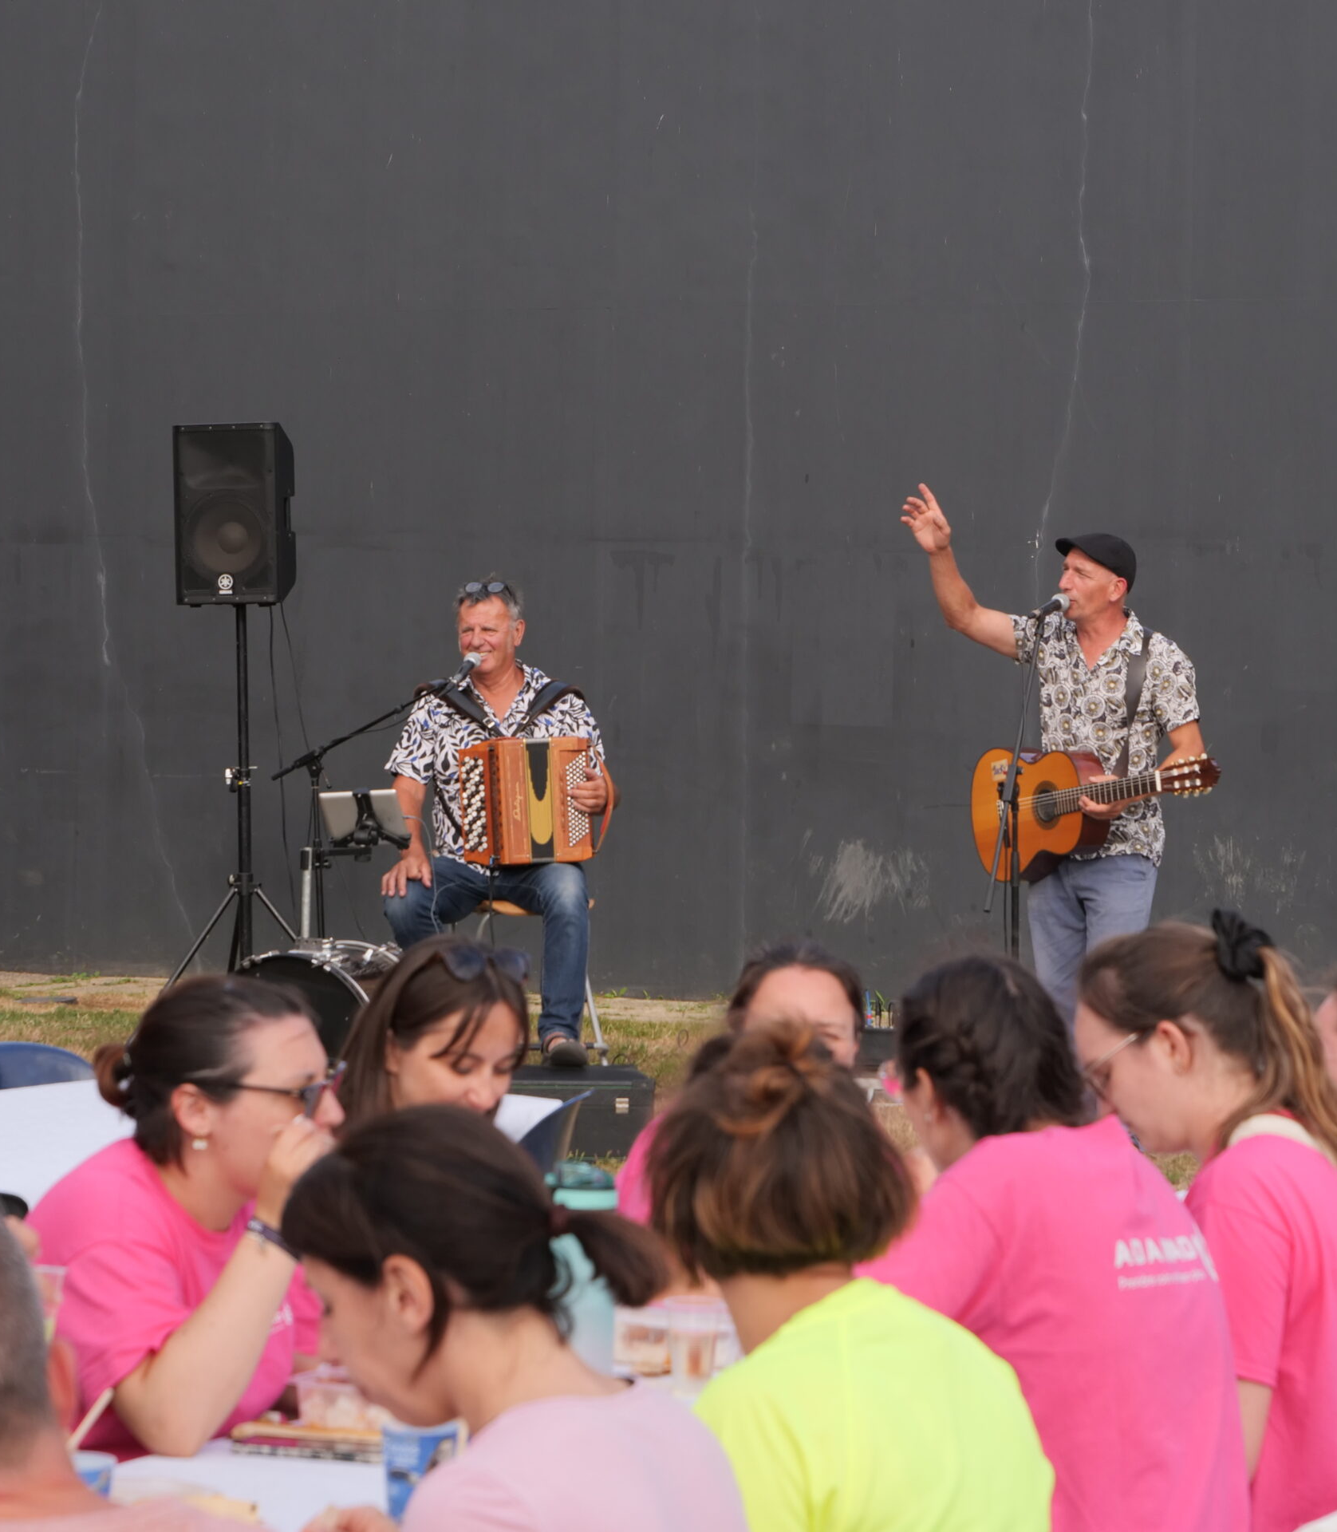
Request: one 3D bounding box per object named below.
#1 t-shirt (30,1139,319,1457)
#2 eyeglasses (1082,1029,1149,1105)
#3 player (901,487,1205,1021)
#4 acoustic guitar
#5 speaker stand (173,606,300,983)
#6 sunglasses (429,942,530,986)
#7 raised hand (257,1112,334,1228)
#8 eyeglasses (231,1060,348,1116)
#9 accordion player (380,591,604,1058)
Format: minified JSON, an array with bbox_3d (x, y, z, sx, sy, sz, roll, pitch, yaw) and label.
[{"bbox_3d":[-0.523,0.691,5.280,0.300,0.570,0.430,1,3,27],"label":"t-shirt"},{"bbox_3d":[0.538,0.316,5.520,0.140,0.047,0.140,-34,-8,12],"label":"eyeglasses"},{"bbox_3d":[1.058,0.142,13.550,0.750,1.820,0.520,2,4,35],"label":"player"},{"bbox_3d":[1.145,0.096,13.236,0.120,0.370,1.000,-3,-5,-35],"label":"acoustic guitar"},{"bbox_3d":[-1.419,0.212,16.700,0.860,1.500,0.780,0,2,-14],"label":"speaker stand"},{"bbox_3d":[-0.245,0.271,5.889,0.145,0.050,0.140,8,-43,-35],"label":"sunglasses"},{"bbox_3d":[-0.380,0.415,5.050,0.080,0.120,0.075,16,0,-44],"label":"raised hand"},{"bbox_3d":[-0.426,0.334,5.225,0.145,0.045,0.140,6,12,21],"label":"eyeglasses"},{"bbox_3d":[-0.494,0.157,14.150,0.620,1.370,0.820,0,3,5],"label":"accordion player"}]

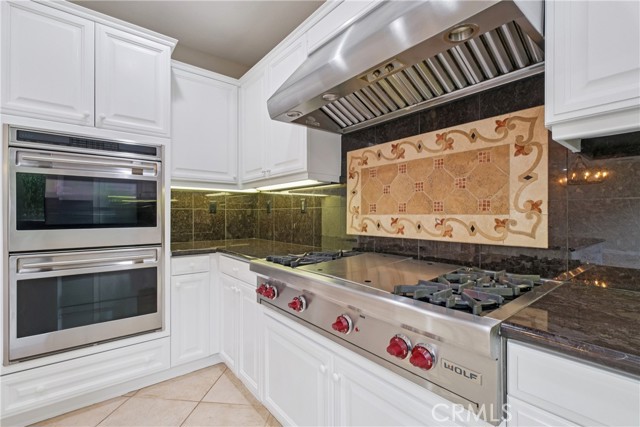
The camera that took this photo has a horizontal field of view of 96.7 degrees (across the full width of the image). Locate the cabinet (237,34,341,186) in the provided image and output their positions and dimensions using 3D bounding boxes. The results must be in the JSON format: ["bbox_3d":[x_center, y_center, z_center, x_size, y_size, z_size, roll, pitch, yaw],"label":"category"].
[{"bbox_3d":[-0.315,-0.738,2.360,0.300,1.025,1.095,0,0,-39],"label":"cabinet"}]

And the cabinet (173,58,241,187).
[{"bbox_3d":[-1.109,-0.743,2.609,0.640,1.015,0.310,0,0,-39],"label":"cabinet"}]

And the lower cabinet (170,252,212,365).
[{"bbox_3d":[-1.123,0.703,2.359,0.325,0.795,0.600,0,0,-39],"label":"lower cabinet"}]

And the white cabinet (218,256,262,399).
[{"bbox_3d":[-0.342,0.720,2.162,0.590,0.820,0.650,0,0,-39],"label":"white cabinet"}]

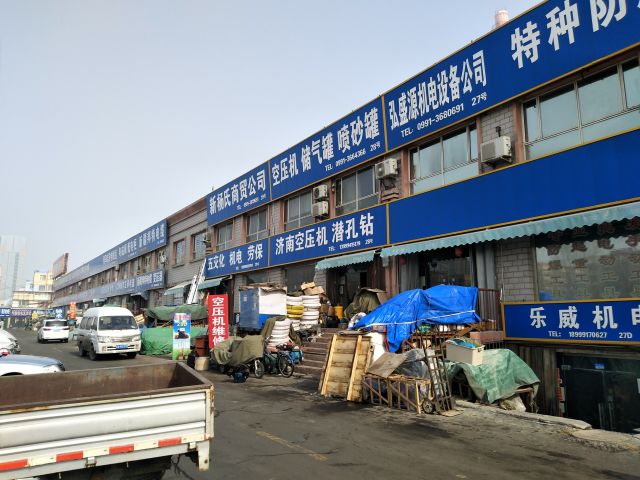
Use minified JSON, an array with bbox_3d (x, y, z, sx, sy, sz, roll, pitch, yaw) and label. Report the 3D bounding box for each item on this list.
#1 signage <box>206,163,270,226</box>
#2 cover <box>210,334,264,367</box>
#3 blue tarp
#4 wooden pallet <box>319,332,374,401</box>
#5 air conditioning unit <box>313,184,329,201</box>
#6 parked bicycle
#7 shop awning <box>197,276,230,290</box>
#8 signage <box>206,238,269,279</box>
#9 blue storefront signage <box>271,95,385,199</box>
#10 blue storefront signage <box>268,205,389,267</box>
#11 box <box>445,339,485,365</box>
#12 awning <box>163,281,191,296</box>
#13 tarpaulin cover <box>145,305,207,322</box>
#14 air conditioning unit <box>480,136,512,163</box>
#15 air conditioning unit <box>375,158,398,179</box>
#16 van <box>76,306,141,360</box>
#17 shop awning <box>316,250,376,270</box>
[{"bbox_3d":[-5.378,-2.668,30.338,0.200,2.331,9.690,4,-10,-33],"label":"signage"},{"bbox_3d":[-2.304,2.984,13.109,0.750,0.720,1.700,4,-10,-33],"label":"cover"},{"bbox_3d":[2.244,1.871,11.425,1.200,1.430,2.850,5,-10,-33],"label":"blue tarp"},{"bbox_3d":[0.482,2.487,9.434,0.120,1.200,1.200,23,-20,-29],"label":"wooden pallet"},{"bbox_3d":[-0.012,-2.001,20.396,0.320,0.550,0.780,5,-10,-33],"label":"air conditioning unit"},{"bbox_3d":[-1.092,3.072,12.512,0.500,0.910,1.500,4,-10,-33],"label":"parked bicycle"},{"bbox_3d":[-6.524,2.607,29.316,0.600,0.590,3.800,5,-10,-33],"label":"shop awning"},{"bbox_3d":[-4.945,1.192,27.744,0.200,1.450,8.900,5,-10,-33],"label":"signage"},{"bbox_3d":[-0.072,-3.569,20.822,0.200,2.100,8.820,1,-8,-34],"label":"blue storefront signage"},{"bbox_3d":[-0.036,0.033,20.399,0.200,1.450,8.920,5,-10,-33],"label":"blue storefront signage"},{"bbox_3d":[2.720,2.132,9.028,0.320,0.380,0.600,4,-10,-33],"label":"box"},{"bbox_3d":[-11.356,3.885,38.795,0.700,0.880,4.200,4,-10,-33],"label":"awning"},{"bbox_3d":[-6.885,3.526,23.046,2.200,0.840,2.500,5,-10,-33],"label":"tarpaulin cover"},{"bbox_3d":[5.252,-2.659,14.356,0.320,0.555,0.769,4,-10,-33],"label":"air conditioning unit"},{"bbox_3d":[2.539,-2.660,18.375,0.330,0.572,0.805,4,-10,-33],"label":"air conditioning unit"},{"bbox_3d":[-9.411,4.070,21.333,1.700,2.080,4.800,5,-10,-33],"label":"van"},{"bbox_3d":[1.019,0.862,20.522,0.580,0.470,3.650,4,-10,-33],"label":"shop awning"}]

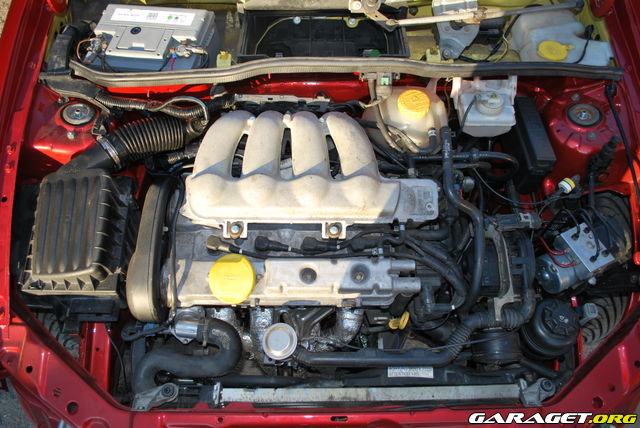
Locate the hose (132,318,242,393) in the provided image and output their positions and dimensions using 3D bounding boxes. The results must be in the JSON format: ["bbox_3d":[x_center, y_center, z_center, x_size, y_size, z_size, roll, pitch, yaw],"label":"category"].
[{"bbox_3d":[-0.229,0.249,0.839,0.178,0.090,0.105,0,55,0],"label":"hose"}]

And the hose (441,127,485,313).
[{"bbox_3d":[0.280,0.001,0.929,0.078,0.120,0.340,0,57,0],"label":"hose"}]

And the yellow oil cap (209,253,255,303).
[{"bbox_3d":[-0.150,0.111,0.812,0.075,0.036,0.075,0,65,0],"label":"yellow oil cap"}]

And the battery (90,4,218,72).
[{"bbox_3d":[-0.368,-0.345,1.121,0.243,0.180,0.175,5,57,3],"label":"battery"}]

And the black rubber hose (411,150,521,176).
[{"bbox_3d":[0.282,-0.096,0.934,0.200,0.035,0.036,0,55,0],"label":"black rubber hose"}]

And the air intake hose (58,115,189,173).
[{"bbox_3d":[-0.395,-0.142,0.965,0.235,0.090,0.105,-17,58,-11],"label":"air intake hose"}]

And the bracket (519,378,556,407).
[{"bbox_3d":[0.377,0.315,0.848,0.060,0.028,0.038,0,55,0],"label":"bracket"}]

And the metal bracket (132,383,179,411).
[{"bbox_3d":[-0.286,0.320,0.851,0.078,0.026,0.032,-20,57,-13],"label":"metal bracket"}]

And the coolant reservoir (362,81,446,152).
[{"bbox_3d":[0.183,-0.195,1.028,0.170,0.160,0.145,0,57,0],"label":"coolant reservoir"}]

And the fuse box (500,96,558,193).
[{"bbox_3d":[0.441,-0.150,1.040,0.045,0.100,0.190,0,55,0],"label":"fuse box"}]

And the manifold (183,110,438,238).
[{"bbox_3d":[-0.016,-0.068,0.884,0.430,0.150,0.245,0,57,0],"label":"manifold"}]

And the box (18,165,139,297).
[{"bbox_3d":[-0.471,0.041,0.948,0.182,0.105,0.235,0,68,0],"label":"box"}]

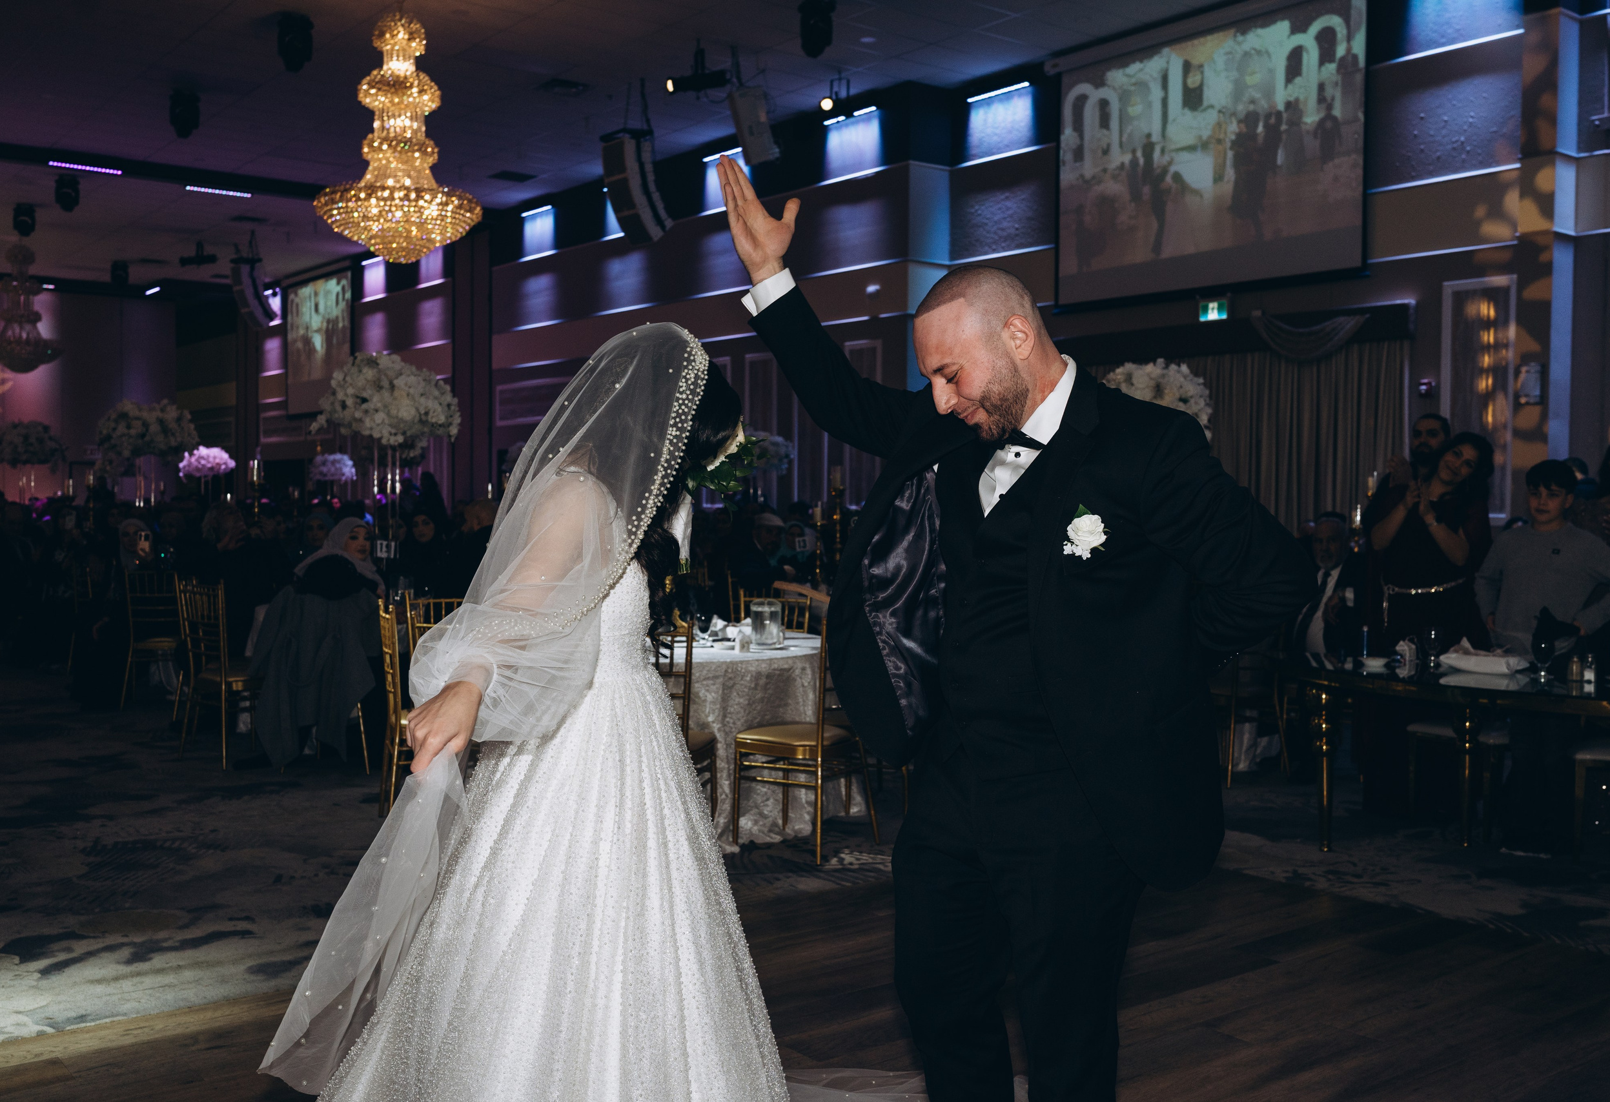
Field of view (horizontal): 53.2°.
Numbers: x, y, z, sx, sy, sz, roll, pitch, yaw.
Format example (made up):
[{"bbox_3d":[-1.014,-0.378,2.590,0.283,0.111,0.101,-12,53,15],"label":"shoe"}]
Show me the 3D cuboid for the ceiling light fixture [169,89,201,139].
[{"bbox_3d":[-6.365,-4.485,16.500,0.330,0.500,0.330,-1,2,-23],"label":"ceiling light fixture"}]

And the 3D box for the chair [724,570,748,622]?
[{"bbox_3d":[-0.206,0.585,10.098,0.400,0.920,0.450,2,2,33],"label":"chair"}]

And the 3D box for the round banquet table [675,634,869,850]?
[{"bbox_3d":[-0.728,0.745,6.491,1.860,0.770,1.860,1,1,0],"label":"round banquet table"}]

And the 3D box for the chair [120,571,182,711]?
[{"bbox_3d":[-4.040,0.561,10.150,0.410,0.930,0.480,0,2,6],"label":"chair"}]

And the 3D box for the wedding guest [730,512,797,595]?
[{"bbox_3d":[-0.280,0.403,9.800,0.580,1.280,0.700,-1,2,-30],"label":"wedding guest"}]

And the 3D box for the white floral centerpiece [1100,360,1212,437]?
[{"bbox_3d":[1.888,-0.795,8.782,0.720,0.500,0.720,1,1,0],"label":"white floral centerpiece"}]

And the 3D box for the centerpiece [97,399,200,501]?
[{"bbox_3d":[-5.480,-0.591,13.400,0.820,1.380,0.820,-1,2,-22],"label":"centerpiece"}]

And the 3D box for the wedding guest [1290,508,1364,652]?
[{"bbox_3d":[2.615,0.467,8.034,0.580,1.320,0.780,2,2,33],"label":"wedding guest"}]

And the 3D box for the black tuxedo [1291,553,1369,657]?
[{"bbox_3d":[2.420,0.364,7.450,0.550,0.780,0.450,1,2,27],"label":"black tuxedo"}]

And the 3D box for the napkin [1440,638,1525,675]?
[{"bbox_3d":[2.590,0.411,6.120,0.330,0.110,0.200,2,3,40],"label":"napkin"}]

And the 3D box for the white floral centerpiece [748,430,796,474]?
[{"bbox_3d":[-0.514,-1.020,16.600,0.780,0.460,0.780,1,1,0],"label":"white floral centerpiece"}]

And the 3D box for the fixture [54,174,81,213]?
[{"bbox_3d":[-10.652,-5.159,23.192,0.360,0.550,0.340,0,2,-37],"label":"fixture"}]

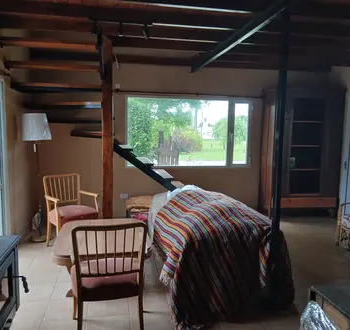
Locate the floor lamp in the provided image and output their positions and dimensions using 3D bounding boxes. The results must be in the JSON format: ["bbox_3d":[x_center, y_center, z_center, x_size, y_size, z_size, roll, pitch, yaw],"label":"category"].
[{"bbox_3d":[-1.805,0.168,4.379,0.365,1.680,0.365,0,6,-11],"label":"floor lamp"}]

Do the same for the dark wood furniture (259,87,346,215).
[{"bbox_3d":[2.210,-0.200,5.812,1.300,2.240,0.500,0,6,-11],"label":"dark wood furniture"}]

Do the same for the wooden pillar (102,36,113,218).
[{"bbox_3d":[-0.872,-0.292,4.307,0.125,2.640,0.125,0,6,-11],"label":"wooden pillar"}]

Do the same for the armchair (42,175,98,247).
[{"bbox_3d":[-1.298,0.606,4.127,0.540,0.880,0.550,-5,8,-42],"label":"armchair"}]

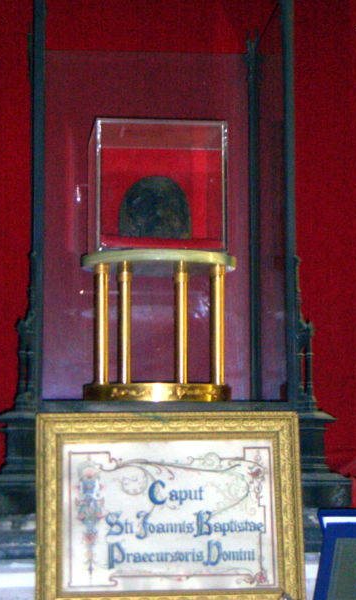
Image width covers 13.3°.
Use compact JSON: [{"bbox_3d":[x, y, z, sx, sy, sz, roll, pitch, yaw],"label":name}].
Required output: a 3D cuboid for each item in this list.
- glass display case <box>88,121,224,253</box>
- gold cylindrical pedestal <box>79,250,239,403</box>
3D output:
[{"bbox_3d":[-0.046,-0.214,3.133,0.259,0.262,0.272,1,-5,-7],"label":"glass display case"},{"bbox_3d":[-0.040,0.062,3.105,0.314,0.294,0.314,0,-5,0],"label":"gold cylindrical pedestal"}]

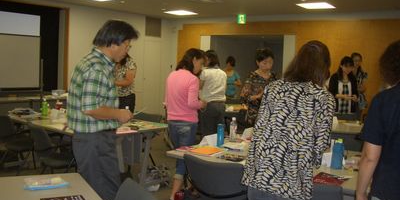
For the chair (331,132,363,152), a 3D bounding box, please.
[{"bbox_3d":[1.317,0.724,3.788,0.500,0.800,0.540,6,5,39],"label":"chair"}]

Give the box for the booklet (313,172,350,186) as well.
[{"bbox_3d":[0.855,0.519,2.620,0.200,0.008,0.265,7,6,38],"label":"booklet"}]

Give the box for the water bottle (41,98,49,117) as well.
[{"bbox_3d":[-1.849,0.089,4.823,0.067,0.208,0.067,6,5,39],"label":"water bottle"}]

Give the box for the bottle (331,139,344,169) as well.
[{"bbox_3d":[0.969,0.377,2.837,0.080,0.198,0.080,6,5,39],"label":"bottle"}]

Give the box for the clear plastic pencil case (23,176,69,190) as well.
[{"bbox_3d":[-0.793,0.432,2.098,0.205,0.028,0.120,0,5,-31],"label":"clear plastic pencil case"}]

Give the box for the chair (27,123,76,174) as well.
[{"bbox_3d":[-1.286,0.630,3.823,0.550,0.790,0.520,-2,7,-42],"label":"chair"}]

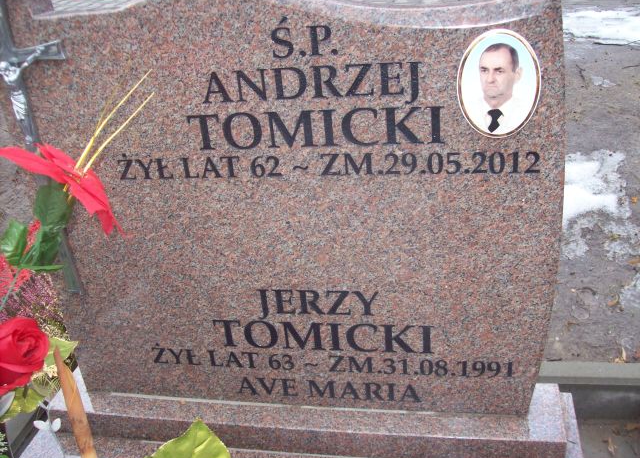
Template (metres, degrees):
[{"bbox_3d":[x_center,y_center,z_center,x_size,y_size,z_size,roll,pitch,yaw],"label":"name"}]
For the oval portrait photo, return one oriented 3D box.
[{"bbox_3d":[0.237,-0.191,0.882,0.108,0.147,0.009,-4,26,13],"label":"oval portrait photo"}]

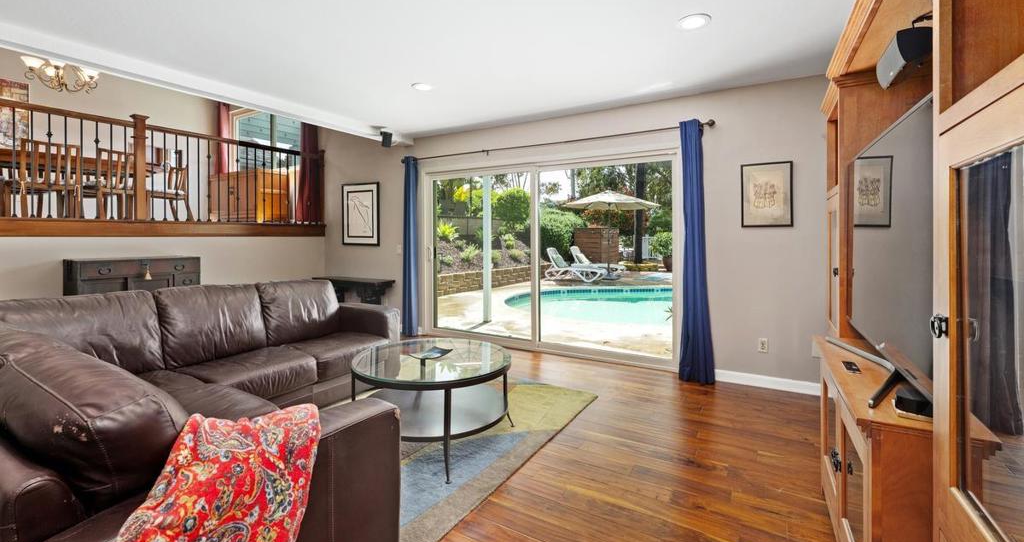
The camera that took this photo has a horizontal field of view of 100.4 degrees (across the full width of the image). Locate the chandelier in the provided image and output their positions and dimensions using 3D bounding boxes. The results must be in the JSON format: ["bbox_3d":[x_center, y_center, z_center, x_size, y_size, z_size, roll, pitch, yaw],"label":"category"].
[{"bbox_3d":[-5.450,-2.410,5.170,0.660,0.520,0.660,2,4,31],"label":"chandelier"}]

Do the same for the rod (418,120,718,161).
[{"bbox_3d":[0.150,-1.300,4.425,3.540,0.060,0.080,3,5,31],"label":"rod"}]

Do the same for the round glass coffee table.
[{"bbox_3d":[-0.463,0.762,2.570,0.950,0.490,0.950,0,3,0],"label":"round glass coffee table"}]

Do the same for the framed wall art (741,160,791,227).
[{"bbox_3d":[2.035,-0.605,3.410,0.350,0.510,0.025,2,4,31],"label":"framed wall art"}]

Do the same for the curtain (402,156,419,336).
[{"bbox_3d":[-1.248,-0.301,5.243,0.170,2.200,0.110,2,4,31],"label":"curtain"}]

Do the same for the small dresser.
[{"bbox_3d":[-3.672,0.377,4.176,0.390,1.000,0.930,2,4,30],"label":"small dresser"}]

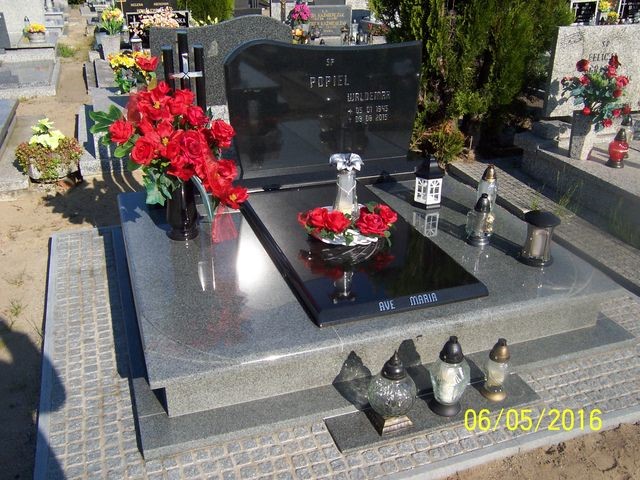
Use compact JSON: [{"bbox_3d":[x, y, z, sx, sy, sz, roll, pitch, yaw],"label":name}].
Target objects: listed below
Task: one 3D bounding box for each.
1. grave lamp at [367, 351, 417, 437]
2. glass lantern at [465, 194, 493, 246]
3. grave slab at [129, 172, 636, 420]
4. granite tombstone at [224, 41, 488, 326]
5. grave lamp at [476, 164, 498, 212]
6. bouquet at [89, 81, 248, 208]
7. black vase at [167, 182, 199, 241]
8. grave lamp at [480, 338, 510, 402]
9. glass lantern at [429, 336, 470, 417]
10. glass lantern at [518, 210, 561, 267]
[{"bbox_3d":[0.247,0.493,2.008,0.165,0.300,0.165,-9,28,-17],"label":"grave lamp"},{"bbox_3d":[0.753,-0.099,2.835,0.125,0.238,0.115,-9,28,-17],"label":"glass lantern"},{"bbox_3d":[0.077,0.050,2.978,1.932,0.166,1.680,-9,28,-17],"label":"grave slab"},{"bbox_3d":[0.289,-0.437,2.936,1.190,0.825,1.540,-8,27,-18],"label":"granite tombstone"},{"bbox_3d":[0.895,-0.278,3.188,0.105,0.240,0.105,-9,28,-17],"label":"grave lamp"},{"bbox_3d":[-0.672,-0.416,2.726,0.638,0.559,0.486,-9,28,-17],"label":"bouquet"},{"bbox_3d":[-0.661,-0.161,2.878,0.155,0.290,0.155,-9,28,-17],"label":"black vase"},{"bbox_3d":[0.640,0.457,2.148,0.105,0.243,0.105,-9,28,-17],"label":"grave lamp"},{"bbox_3d":[0.450,0.460,2.086,0.138,0.293,0.138,0,27,0],"label":"glass lantern"},{"bbox_3d":[0.986,-0.003,2.686,0.155,0.205,0.155,-9,28,-17],"label":"glass lantern"}]

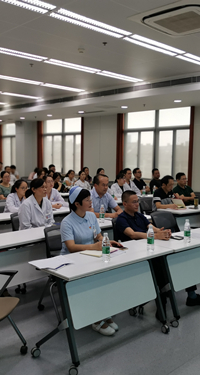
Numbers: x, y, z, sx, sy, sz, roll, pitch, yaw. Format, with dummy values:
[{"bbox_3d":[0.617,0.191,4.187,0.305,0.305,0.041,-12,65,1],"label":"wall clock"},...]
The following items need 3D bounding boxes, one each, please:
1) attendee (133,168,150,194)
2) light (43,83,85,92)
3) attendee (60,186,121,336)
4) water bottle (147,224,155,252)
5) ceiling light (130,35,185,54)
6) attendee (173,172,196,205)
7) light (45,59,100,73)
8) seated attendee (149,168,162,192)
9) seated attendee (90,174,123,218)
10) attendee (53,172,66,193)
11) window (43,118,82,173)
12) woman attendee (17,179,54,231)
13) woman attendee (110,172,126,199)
[{"bbox_3d":[0.900,0.251,8.312,0.550,1.320,0.800,-4,7,-43],"label":"attendee"},{"bbox_3d":[-0.792,-2.298,8.662,1.178,0.060,0.205,-4,7,-44],"label":"light"},{"bbox_3d":[-0.119,0.636,3.479,0.500,1.285,0.700,-4,7,-44],"label":"attendee"},{"bbox_3d":[0.459,0.467,3.395,0.066,0.243,0.066,1,5,0],"label":"water bottle"},{"bbox_3d":[0.856,-2.044,5.340,1.169,0.070,0.107,-4,7,-44],"label":"ceiling light"},{"bbox_3d":[1.507,0.411,6.639,0.560,1.320,0.800,-3,7,-40],"label":"attendee"},{"bbox_3d":[-0.444,-2.106,6.529,1.125,0.060,0.190,-4,7,-44],"label":"light"},{"bbox_3d":[1.288,0.222,8.773,0.530,1.310,0.800,-2,6,-33],"label":"seated attendee"},{"bbox_3d":[0.074,0.495,5.281,0.820,1.340,0.540,5,6,38],"label":"seated attendee"},{"bbox_3d":[-0.908,0.228,8.708,0.470,1.180,0.740,-4,7,-44],"label":"attendee"},{"bbox_3d":[-1.340,-1.516,13.627,0.120,1.920,2.400,-4,7,-43],"label":"window"},{"bbox_3d":[-0.713,0.560,4.606,0.800,1.310,0.500,4,6,31],"label":"woman attendee"},{"bbox_3d":[0.518,0.316,7.724,0.480,1.220,0.740,-4,7,-44],"label":"woman attendee"}]

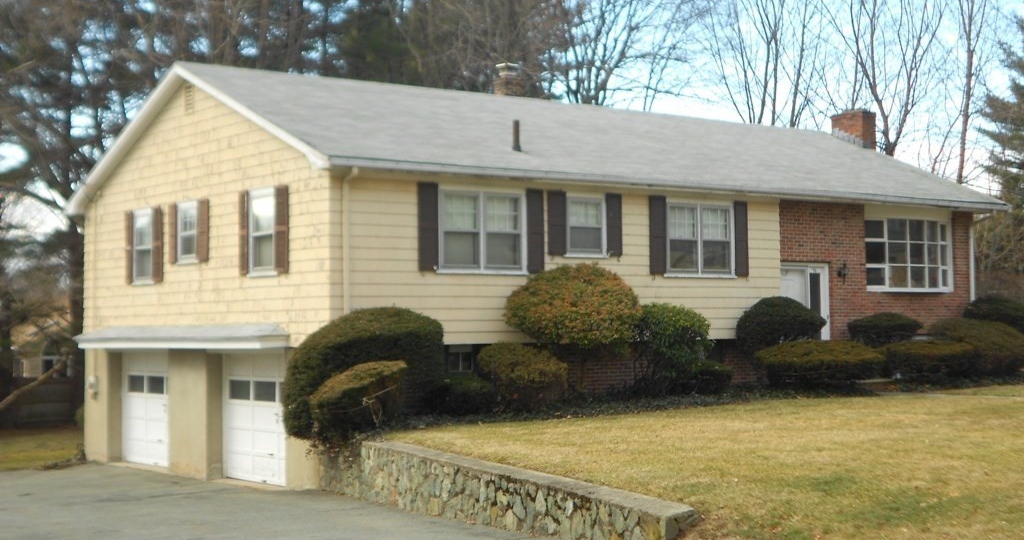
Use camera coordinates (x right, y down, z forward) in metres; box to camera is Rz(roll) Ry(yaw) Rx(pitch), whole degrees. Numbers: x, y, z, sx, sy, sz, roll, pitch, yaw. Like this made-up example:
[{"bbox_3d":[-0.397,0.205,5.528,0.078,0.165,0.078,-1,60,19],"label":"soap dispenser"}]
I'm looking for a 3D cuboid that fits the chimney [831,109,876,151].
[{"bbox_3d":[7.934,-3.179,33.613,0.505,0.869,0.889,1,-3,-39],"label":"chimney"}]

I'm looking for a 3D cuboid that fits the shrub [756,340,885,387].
[{"bbox_3d":[5.505,1.654,25.993,2.600,0.880,1.750,1,-3,-37],"label":"shrub"}]

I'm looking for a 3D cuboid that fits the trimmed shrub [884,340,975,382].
[{"bbox_3d":[7.519,1.658,26.164,1.919,0.778,1.515,1,-3,-39],"label":"trimmed shrub"}]

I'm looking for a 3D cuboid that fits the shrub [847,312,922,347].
[{"bbox_3d":[7.064,1.476,27.556,1.550,1.280,1.350,1,-3,-37],"label":"shrub"}]

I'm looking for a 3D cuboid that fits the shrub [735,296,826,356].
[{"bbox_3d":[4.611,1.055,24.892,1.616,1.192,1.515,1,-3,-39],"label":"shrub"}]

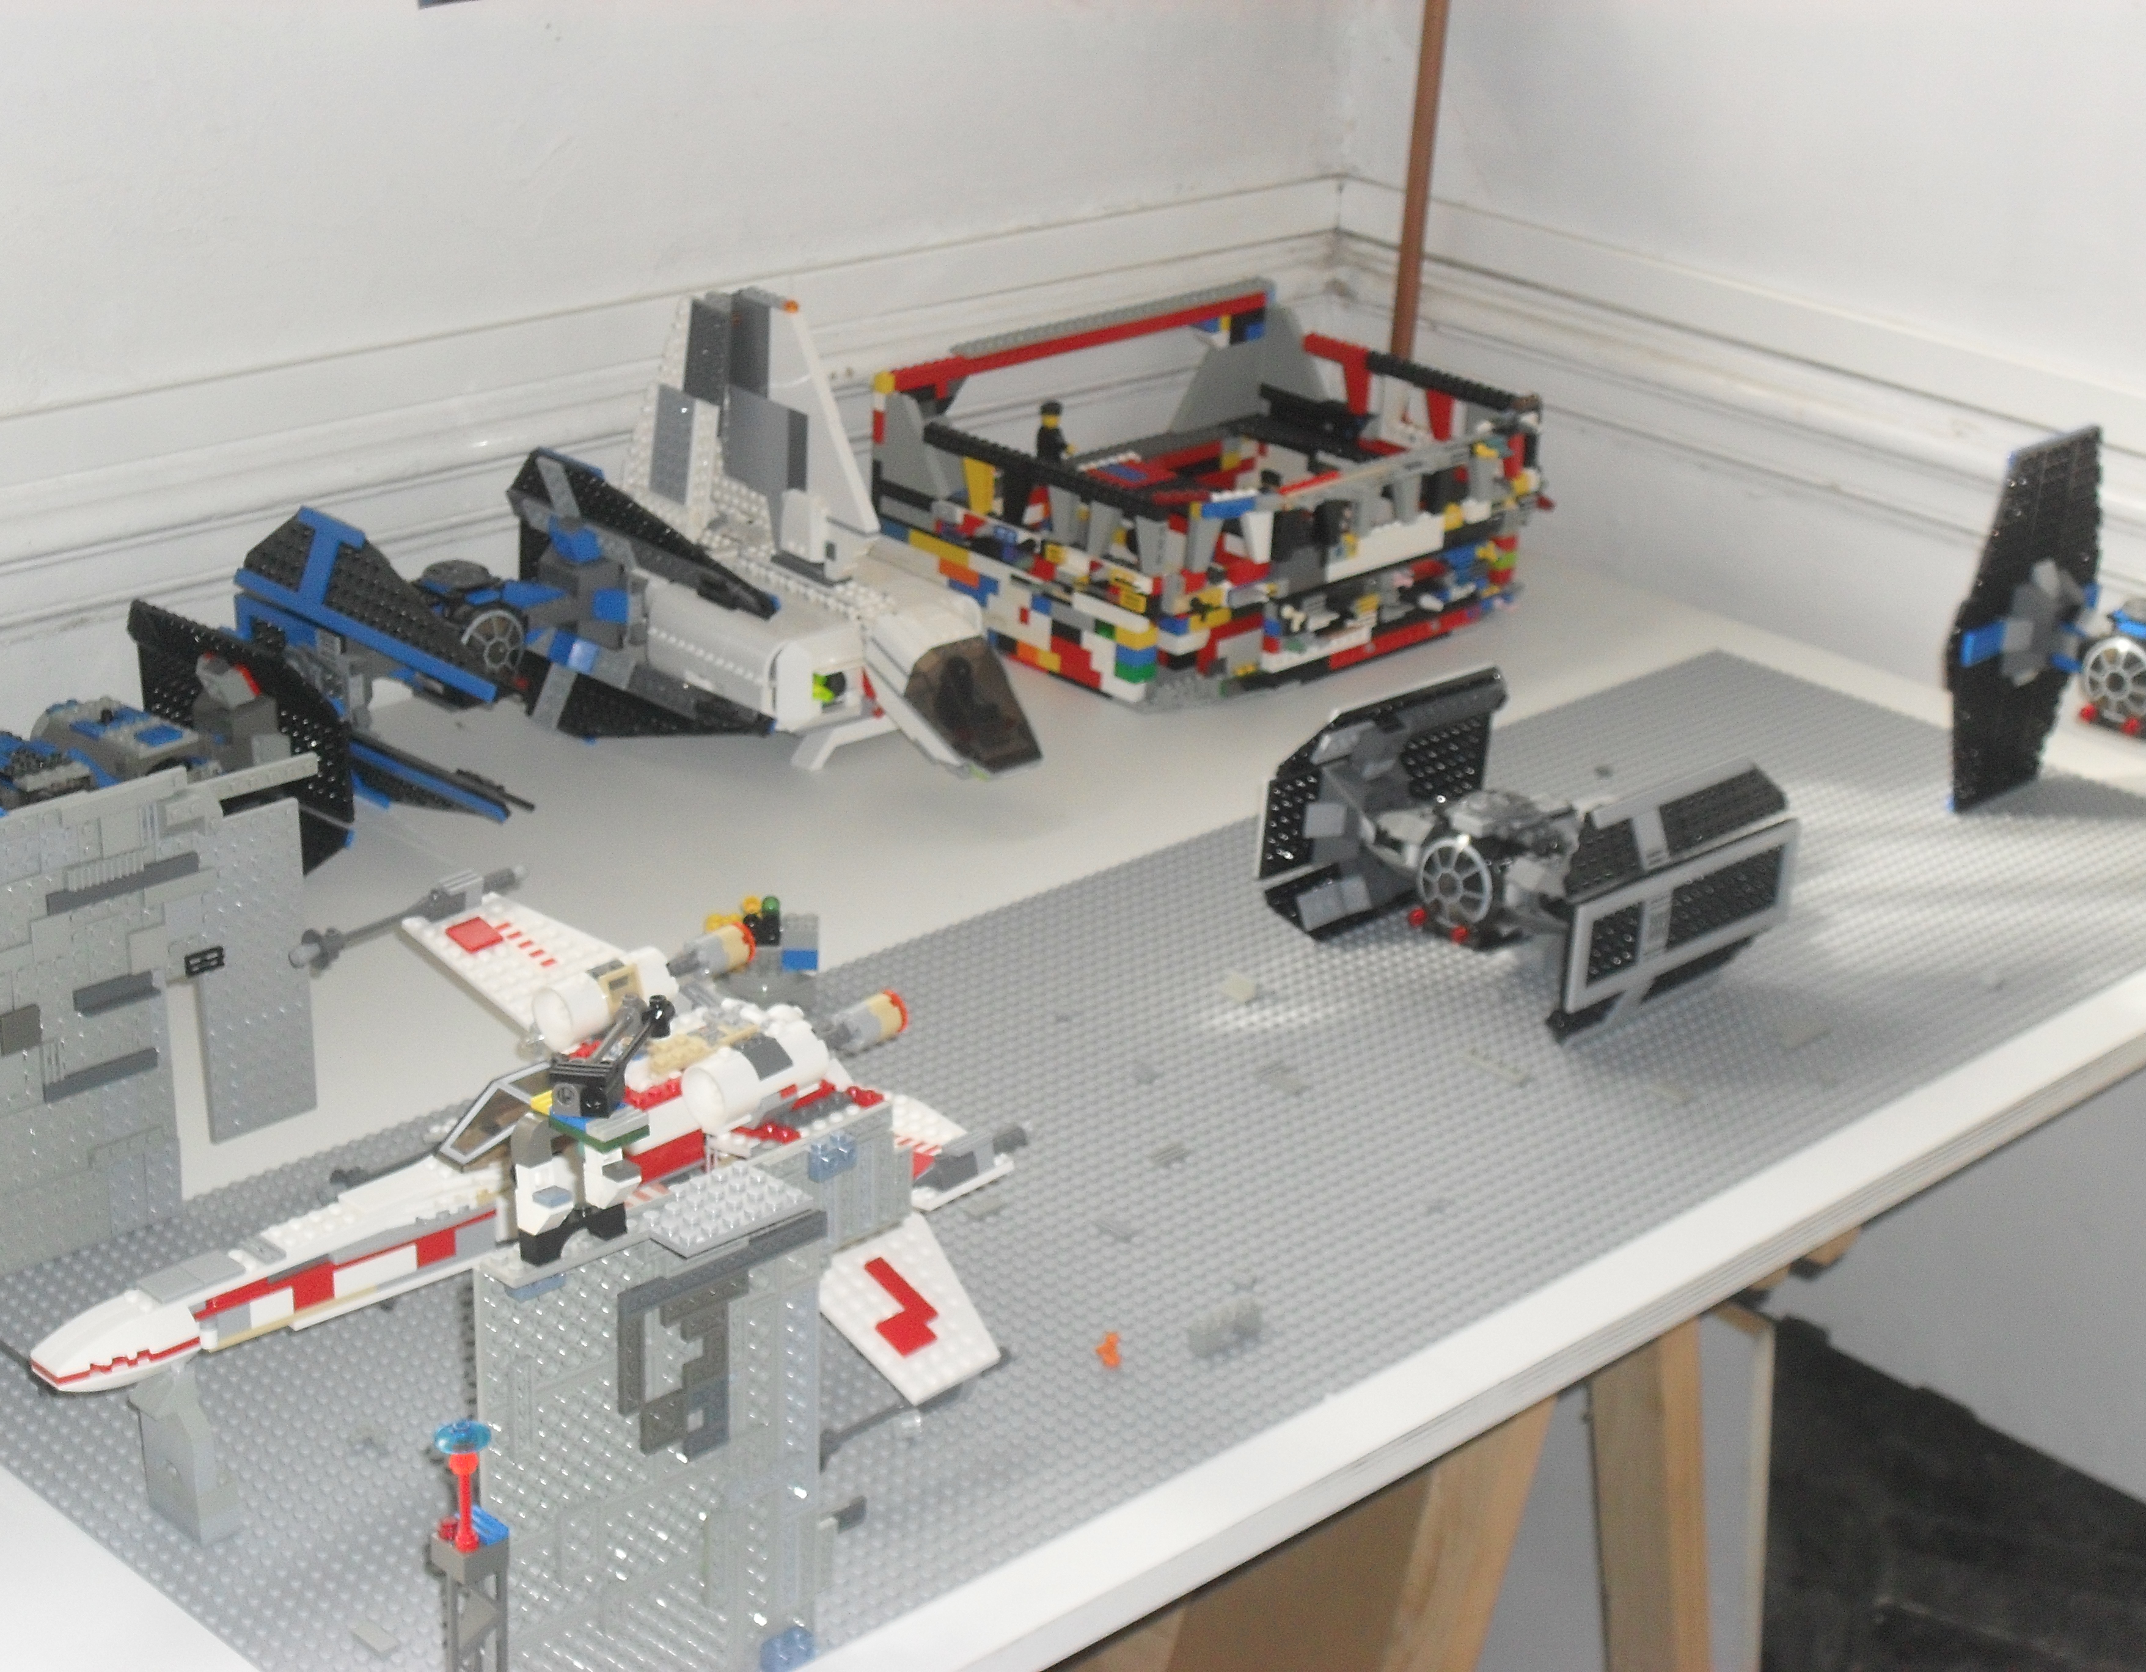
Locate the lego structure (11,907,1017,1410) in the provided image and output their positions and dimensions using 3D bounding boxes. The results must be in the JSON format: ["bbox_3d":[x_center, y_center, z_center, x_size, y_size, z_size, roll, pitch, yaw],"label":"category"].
[{"bbox_3d":[-0.214,0.132,1.290,0.301,0.106,0.336,24,29,39],"label":"lego structure"}]

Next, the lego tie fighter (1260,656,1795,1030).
[{"bbox_3d":[0.207,0.005,1.668,0.160,0.112,0.181,-19,31,-41],"label":"lego tie fighter"}]

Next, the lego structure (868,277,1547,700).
[{"bbox_3d":[0.088,-0.202,2.118,0.260,0.132,0.342,23,30,38],"label":"lego structure"}]

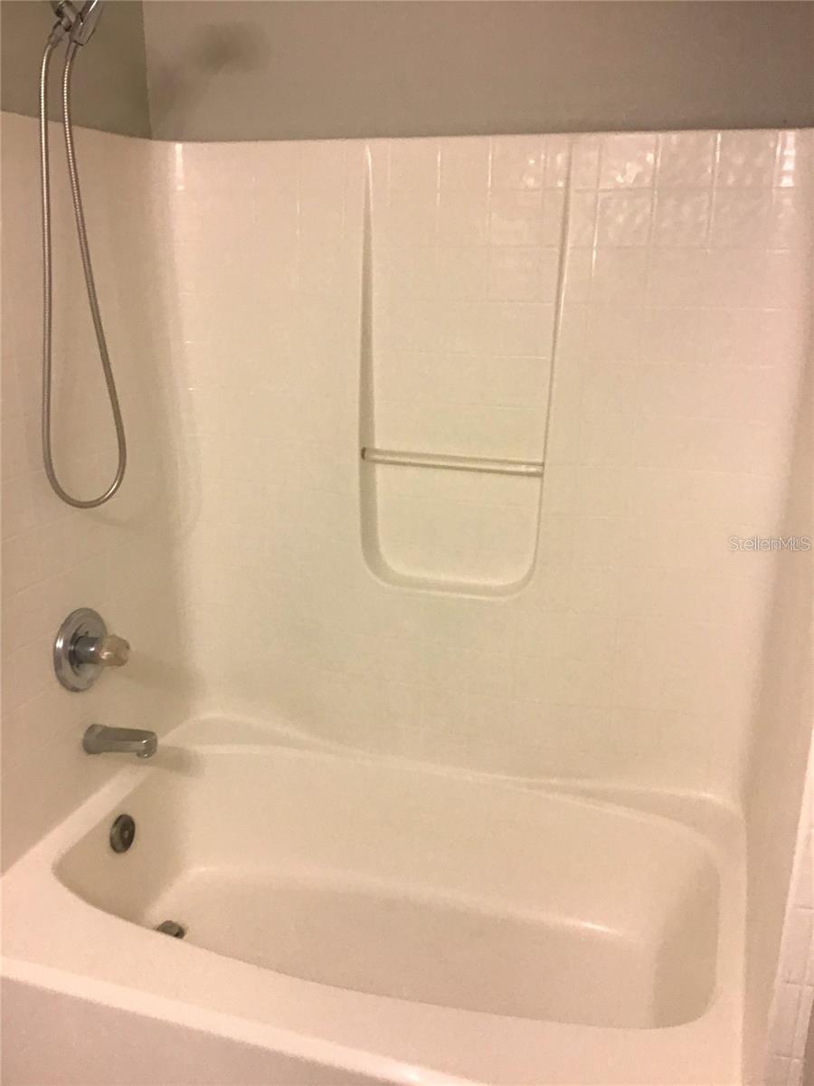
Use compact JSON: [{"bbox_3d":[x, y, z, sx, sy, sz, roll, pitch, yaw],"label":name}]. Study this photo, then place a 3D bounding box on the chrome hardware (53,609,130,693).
[{"bbox_3d":[-0.622,0.224,2.005,0.115,0.169,0.169,5,15,15],"label":"chrome hardware"}]

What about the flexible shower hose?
[{"bbox_3d":[-0.608,-0.461,1.804,0.090,0.812,0.180,5,15,15],"label":"flexible shower hose"}]

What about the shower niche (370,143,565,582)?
[{"bbox_3d":[0.100,-0.351,2.028,0.406,0.929,0.098,5,15,15],"label":"shower niche"}]

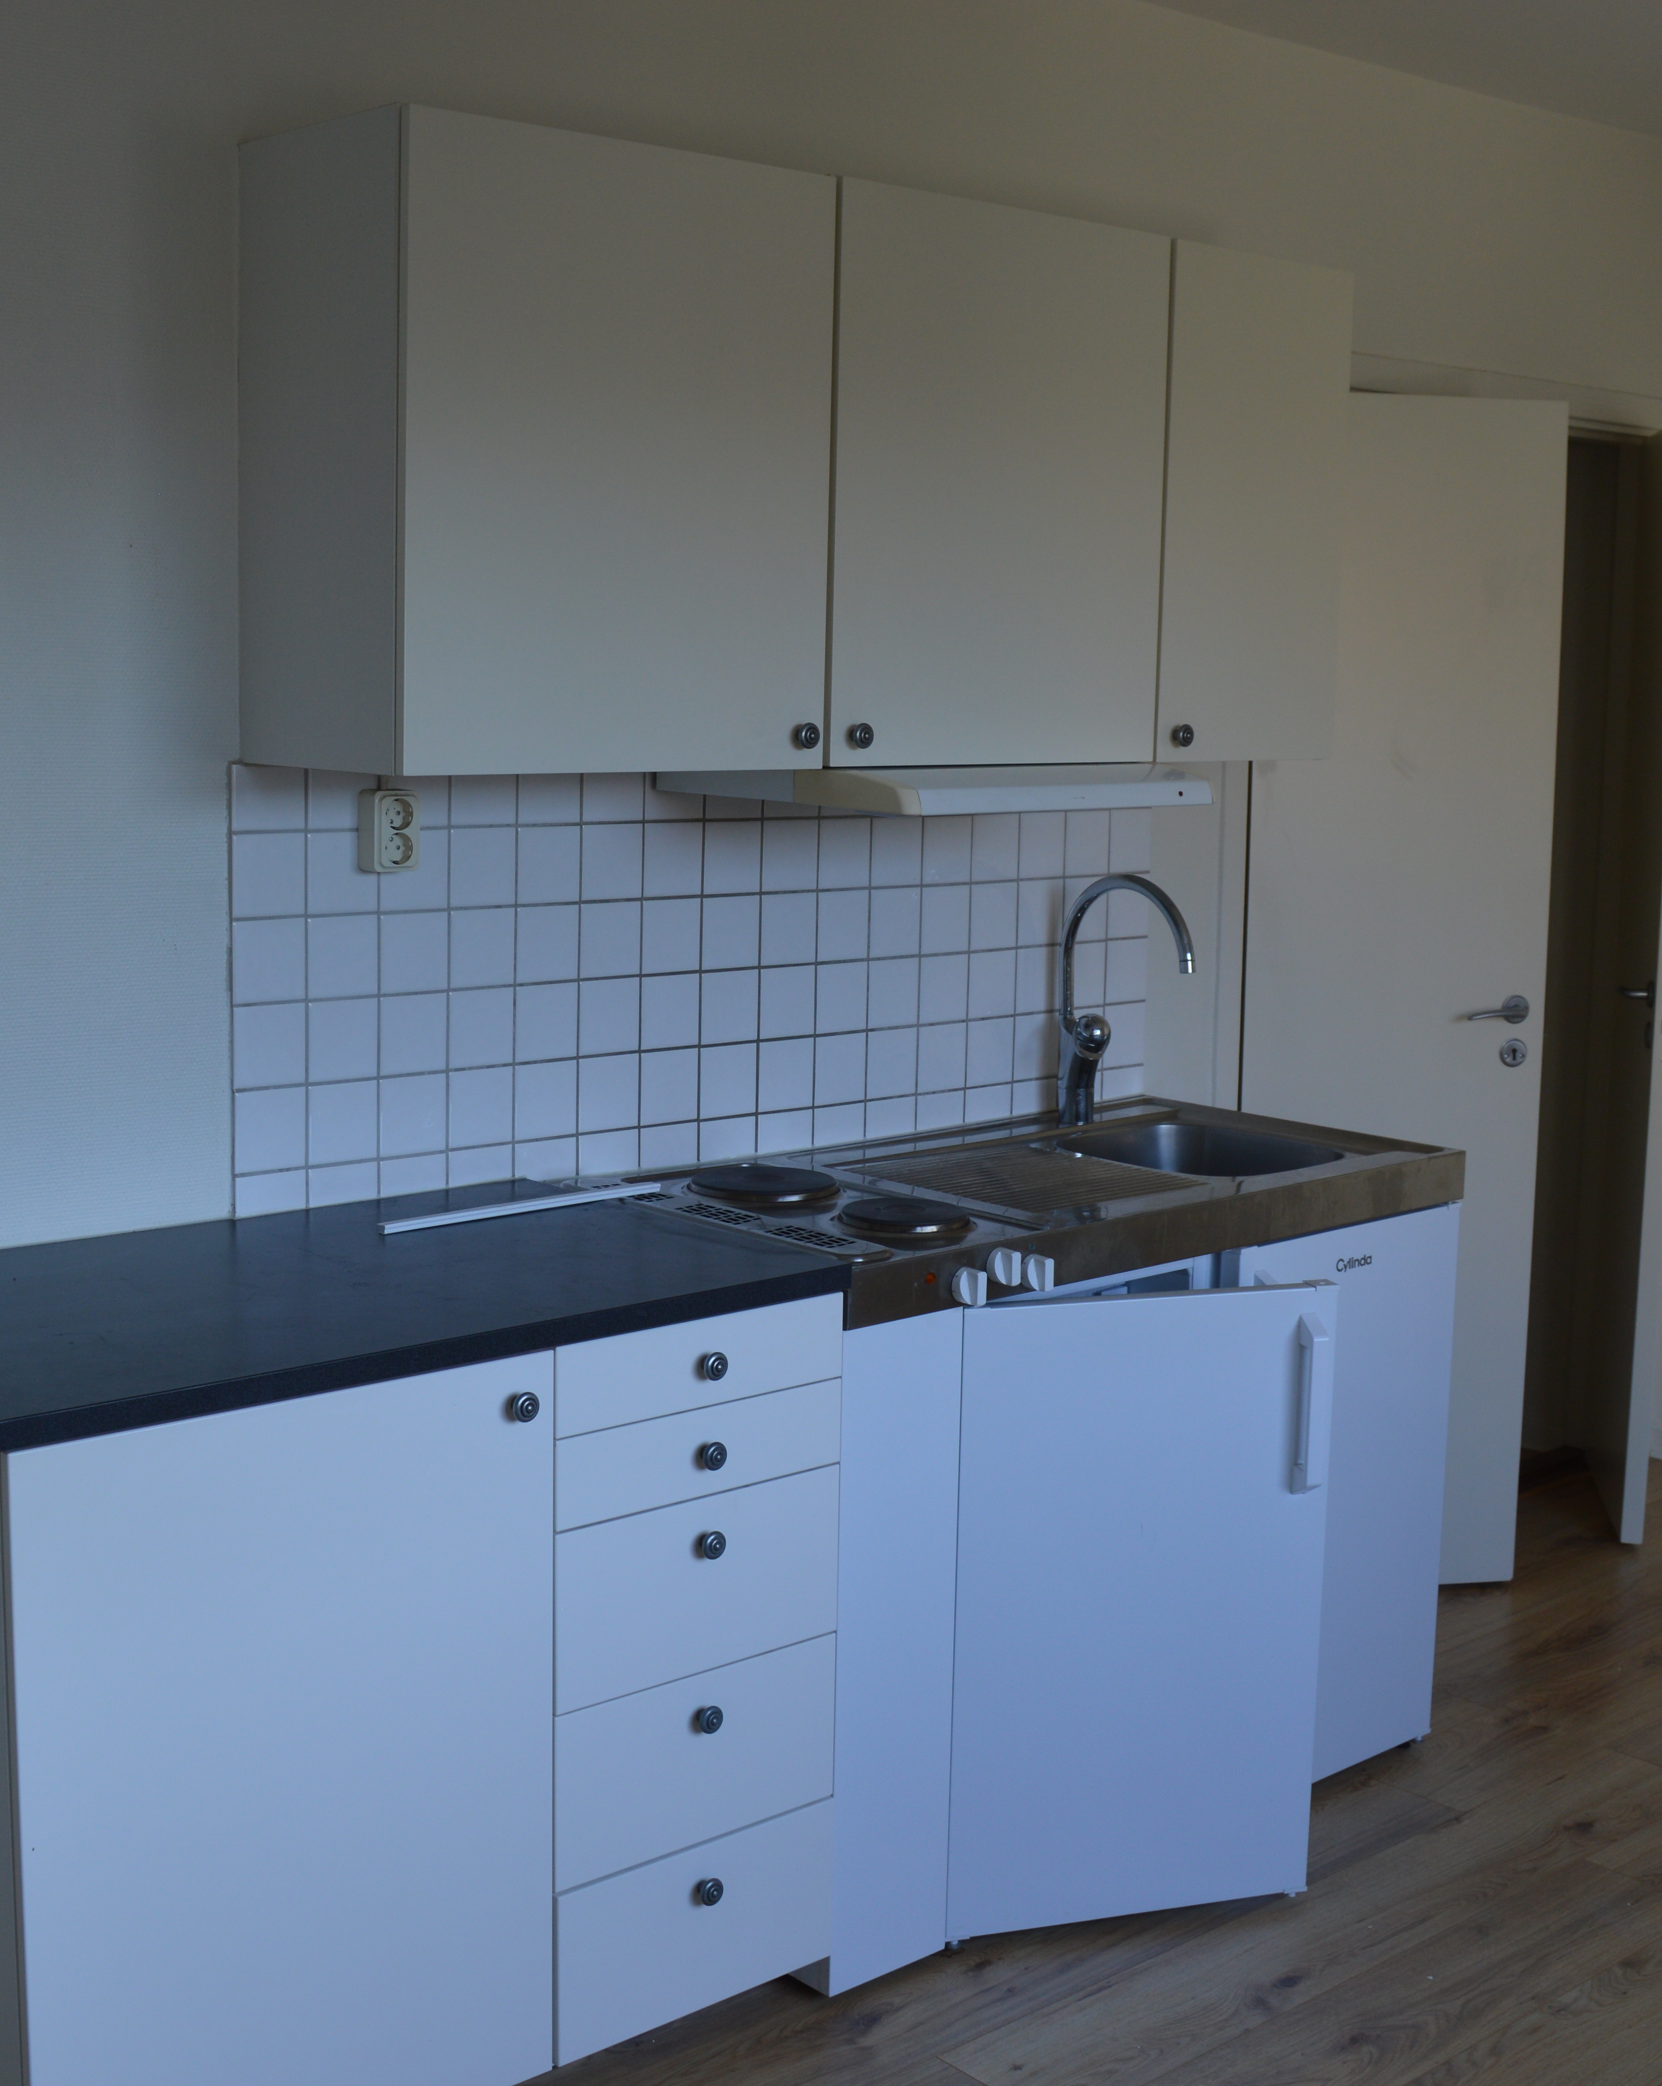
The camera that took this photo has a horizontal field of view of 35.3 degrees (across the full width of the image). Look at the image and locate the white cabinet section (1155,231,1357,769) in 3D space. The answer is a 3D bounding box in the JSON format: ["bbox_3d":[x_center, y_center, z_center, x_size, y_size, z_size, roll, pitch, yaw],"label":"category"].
[{"bbox_3d":[0.590,-0.740,3.667,0.390,0.696,0.022,-6,10,-41],"label":"white cabinet section"}]

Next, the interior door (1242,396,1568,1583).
[{"bbox_3d":[0.931,-0.056,4.365,0.523,1.997,0.040,0,8,-10],"label":"interior door"}]

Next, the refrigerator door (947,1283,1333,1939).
[{"bbox_3d":[0.377,0.694,3.232,0.488,0.790,0.060,-1,8,-17],"label":"refrigerator door"}]

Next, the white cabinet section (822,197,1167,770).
[{"bbox_3d":[0.220,-0.702,3.341,0.599,0.696,0.022,-6,10,-41],"label":"white cabinet section"}]

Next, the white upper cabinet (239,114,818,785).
[{"bbox_3d":[-0.338,-0.674,3.069,0.599,0.696,0.353,-6,10,-41],"label":"white upper cabinet"}]

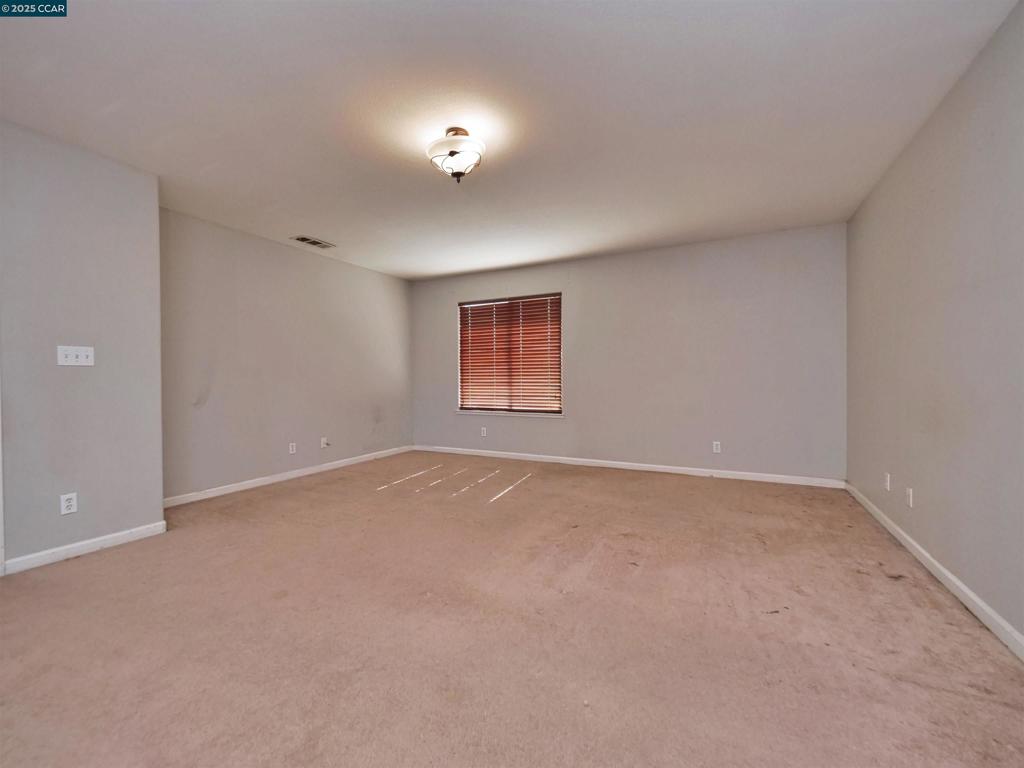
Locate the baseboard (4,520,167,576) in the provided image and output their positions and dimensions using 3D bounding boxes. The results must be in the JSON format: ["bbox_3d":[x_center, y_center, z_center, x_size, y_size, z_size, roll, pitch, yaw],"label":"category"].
[{"bbox_3d":[-2.598,0.999,2.576,0.015,0.075,0.730,0,1,27],"label":"baseboard"}]

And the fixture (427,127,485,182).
[{"bbox_3d":[-0.312,-1.301,2.392,0.333,0.281,0.333,0,1,0],"label":"fixture"}]

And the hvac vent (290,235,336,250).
[{"bbox_3d":[-2.058,-1.453,4.282,0.200,0.015,0.400,0,1,27],"label":"hvac vent"}]

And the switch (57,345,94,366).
[{"bbox_3d":[-2.634,-0.166,2.506,0.014,0.115,0.162,0,1,27],"label":"switch"}]

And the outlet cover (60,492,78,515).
[{"bbox_3d":[-2.650,0.718,2.481,0.010,0.115,0.071,0,1,27],"label":"outlet cover"}]

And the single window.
[{"bbox_3d":[-0.057,-0.373,5.370,1.500,1.460,0.060,0,1,26],"label":"single window"}]

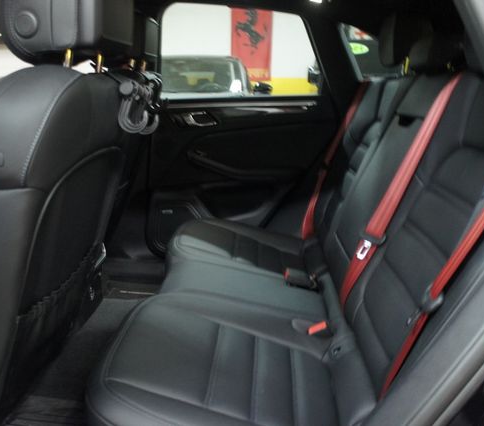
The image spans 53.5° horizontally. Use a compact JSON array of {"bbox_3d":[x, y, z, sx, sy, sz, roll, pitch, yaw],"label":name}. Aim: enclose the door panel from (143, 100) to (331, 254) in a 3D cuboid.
[{"bbox_3d":[-0.015,-0.143,2.031,0.800,0.660,0.140,0,13,1],"label":"door panel"}]

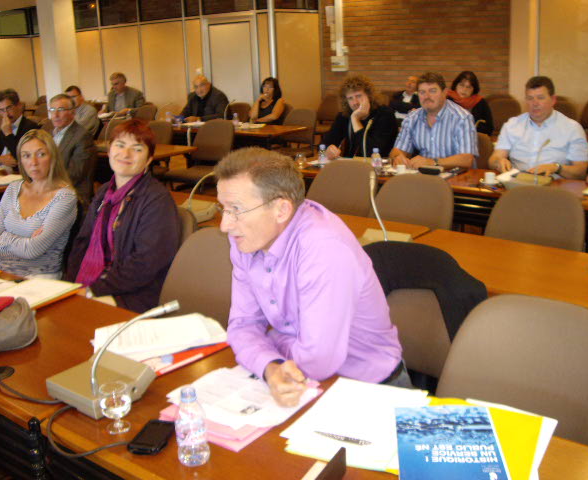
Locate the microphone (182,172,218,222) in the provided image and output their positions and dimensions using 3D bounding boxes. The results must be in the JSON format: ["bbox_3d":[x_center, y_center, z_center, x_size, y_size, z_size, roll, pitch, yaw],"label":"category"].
[{"bbox_3d":[-0.425,-0.207,3.329,0.200,0.210,0.240,10,19,39],"label":"microphone"}]

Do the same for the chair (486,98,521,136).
[{"bbox_3d":[2.377,-1.237,8.416,0.500,0.890,0.580,11,20,40],"label":"chair"}]

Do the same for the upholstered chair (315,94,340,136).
[{"bbox_3d":[0.408,-1.537,9.917,0.500,0.930,0.570,7,18,34],"label":"upholstered chair"}]

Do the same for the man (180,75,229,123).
[{"bbox_3d":[-0.985,-1.212,8.032,0.620,1.280,0.800,5,17,28],"label":"man"}]

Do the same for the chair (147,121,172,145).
[{"bbox_3d":[-1.545,-0.738,7.182,0.500,0.930,0.580,10,19,41],"label":"chair"}]

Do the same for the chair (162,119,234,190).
[{"bbox_3d":[-0.919,-0.762,7.218,0.500,0.890,0.580,11,20,41],"label":"chair"}]

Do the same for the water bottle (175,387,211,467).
[{"bbox_3d":[-0.198,0.347,1.337,0.063,0.157,0.063,-3,15,0],"label":"water bottle"}]

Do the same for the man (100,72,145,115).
[{"bbox_3d":[-2.092,-1.358,8.798,0.600,1.280,0.800,4,16,23],"label":"man"}]

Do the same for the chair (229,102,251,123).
[{"bbox_3d":[-0.851,-1.285,9.089,0.500,0.890,0.580,10,19,38],"label":"chair"}]

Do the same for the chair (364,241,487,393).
[{"bbox_3d":[0.228,0.488,2.107,0.520,0.940,0.570,10,19,39],"label":"chair"}]

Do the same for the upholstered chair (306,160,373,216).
[{"bbox_3d":[0.155,0.022,3.923,0.480,0.885,0.570,8,18,35],"label":"upholstered chair"}]

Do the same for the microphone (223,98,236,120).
[{"bbox_3d":[-0.748,-1.467,8.150,0.180,0.310,0.270,11,20,40],"label":"microphone"}]

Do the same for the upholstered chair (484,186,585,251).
[{"bbox_3d":[0.994,0.230,3.271,0.500,0.890,0.580,12,20,42],"label":"upholstered chair"}]

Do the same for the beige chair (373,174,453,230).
[{"bbox_3d":[0.419,0.166,3.327,0.480,0.885,0.570,11,21,43],"label":"beige chair"}]

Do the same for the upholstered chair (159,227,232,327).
[{"bbox_3d":[-0.448,0.428,2.731,0.500,0.890,0.580,10,19,39],"label":"upholstered chair"}]

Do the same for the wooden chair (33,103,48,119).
[{"bbox_3d":[-3.921,-1.551,10.539,0.500,0.890,0.580,10,19,38],"label":"wooden chair"}]

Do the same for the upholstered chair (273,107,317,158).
[{"bbox_3d":[-0.045,-1.035,8.131,0.500,0.890,0.580,10,19,39],"label":"upholstered chair"}]

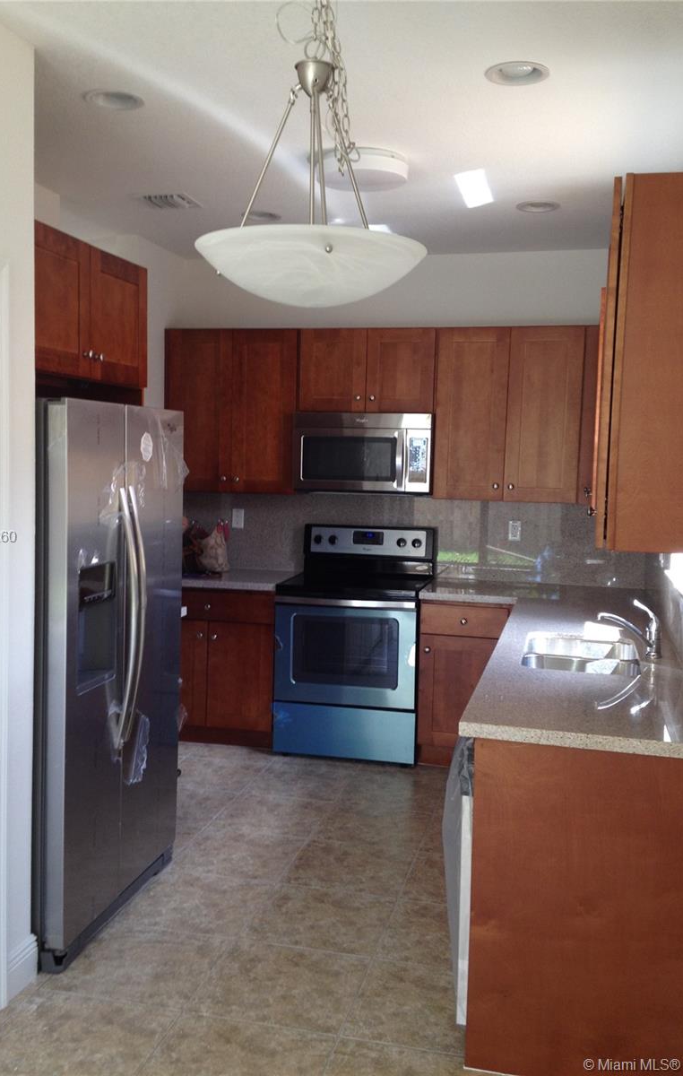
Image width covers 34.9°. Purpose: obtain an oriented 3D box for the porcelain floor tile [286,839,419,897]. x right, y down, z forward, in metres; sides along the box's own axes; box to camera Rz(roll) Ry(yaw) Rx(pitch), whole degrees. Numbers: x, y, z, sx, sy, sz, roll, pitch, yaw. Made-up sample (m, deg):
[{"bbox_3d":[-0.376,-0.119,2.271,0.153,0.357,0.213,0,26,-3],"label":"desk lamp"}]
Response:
[{"bbox_3d":[0.038,1.296,4.274,0.468,0.010,0.485,2,5,13],"label":"porcelain floor tile"}]

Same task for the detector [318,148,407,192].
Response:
[{"bbox_3d":[0.072,-1.346,3.983,0.335,0.080,0.335,1,5,0],"label":"detector"}]

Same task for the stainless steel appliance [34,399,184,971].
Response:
[{"bbox_3d":[-1.093,0.411,3.826,0.845,1.770,0.920,2,5,13],"label":"stainless steel appliance"}]

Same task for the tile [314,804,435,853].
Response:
[{"bbox_3d":[0.150,1.262,4.751,0.468,0.010,0.485,2,5,13],"label":"tile"}]

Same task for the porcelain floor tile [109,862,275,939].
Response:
[{"bbox_3d":[-0.529,1.311,3.901,0.468,0.010,0.485,2,5,13],"label":"porcelain floor tile"}]

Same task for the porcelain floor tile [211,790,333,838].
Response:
[{"bbox_3d":[-0.310,1.233,4.814,0.465,0.012,0.465,2,6,13],"label":"porcelain floor tile"}]

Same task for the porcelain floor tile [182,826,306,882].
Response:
[{"bbox_3d":[-0.419,1.274,4.360,0.465,0.012,0.465,2,6,13],"label":"porcelain floor tile"}]

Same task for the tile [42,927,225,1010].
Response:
[{"bbox_3d":[-0.635,1.357,3.453,0.465,0.012,0.465,2,6,13],"label":"tile"}]

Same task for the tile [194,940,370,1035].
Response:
[{"bbox_3d":[-0.180,1.376,3.346,0.465,0.012,0.465,2,6,13],"label":"tile"}]

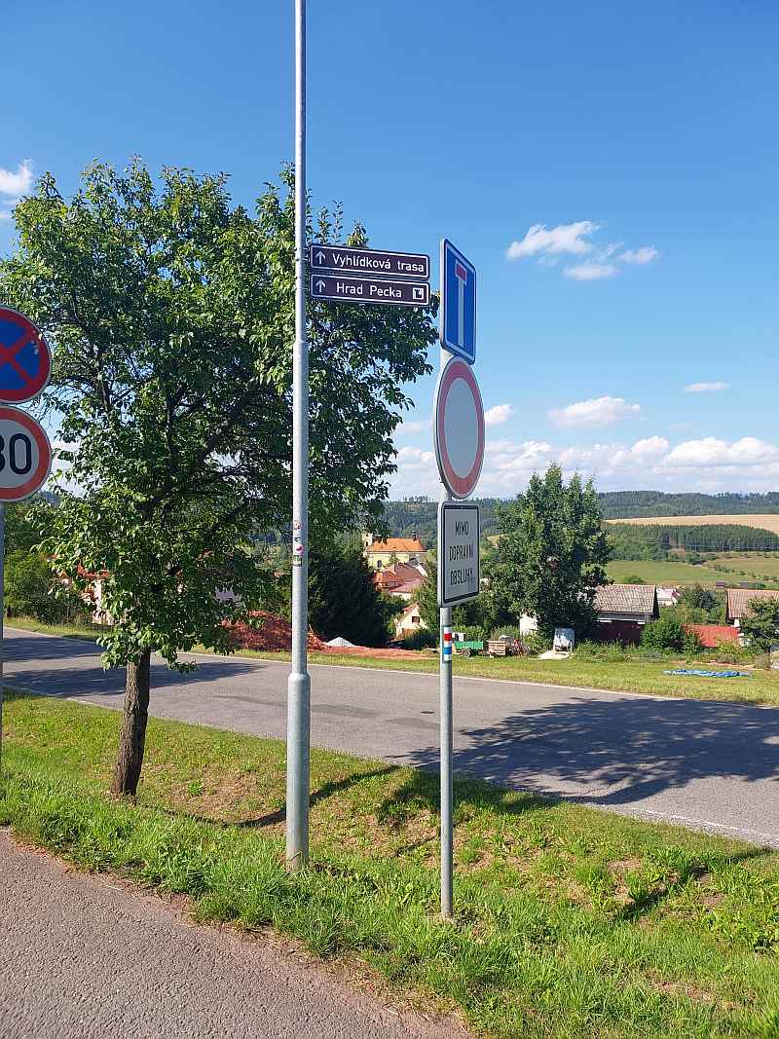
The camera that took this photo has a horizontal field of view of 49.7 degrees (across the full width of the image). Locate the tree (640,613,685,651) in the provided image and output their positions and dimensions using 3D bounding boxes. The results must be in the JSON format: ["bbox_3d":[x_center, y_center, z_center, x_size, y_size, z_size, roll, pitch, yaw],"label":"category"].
[{"bbox_3d":[13.700,5.670,42.000,2.240,1.900,2.130,0,0,18],"label":"tree"}]

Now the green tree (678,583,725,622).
[{"bbox_3d":[25.250,7.050,68.000,3.780,3.550,3.780,0,0,20],"label":"green tree"}]

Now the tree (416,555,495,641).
[{"bbox_3d":[3.830,4.710,49.000,4.660,5.220,4.420,0,0,4],"label":"tree"}]

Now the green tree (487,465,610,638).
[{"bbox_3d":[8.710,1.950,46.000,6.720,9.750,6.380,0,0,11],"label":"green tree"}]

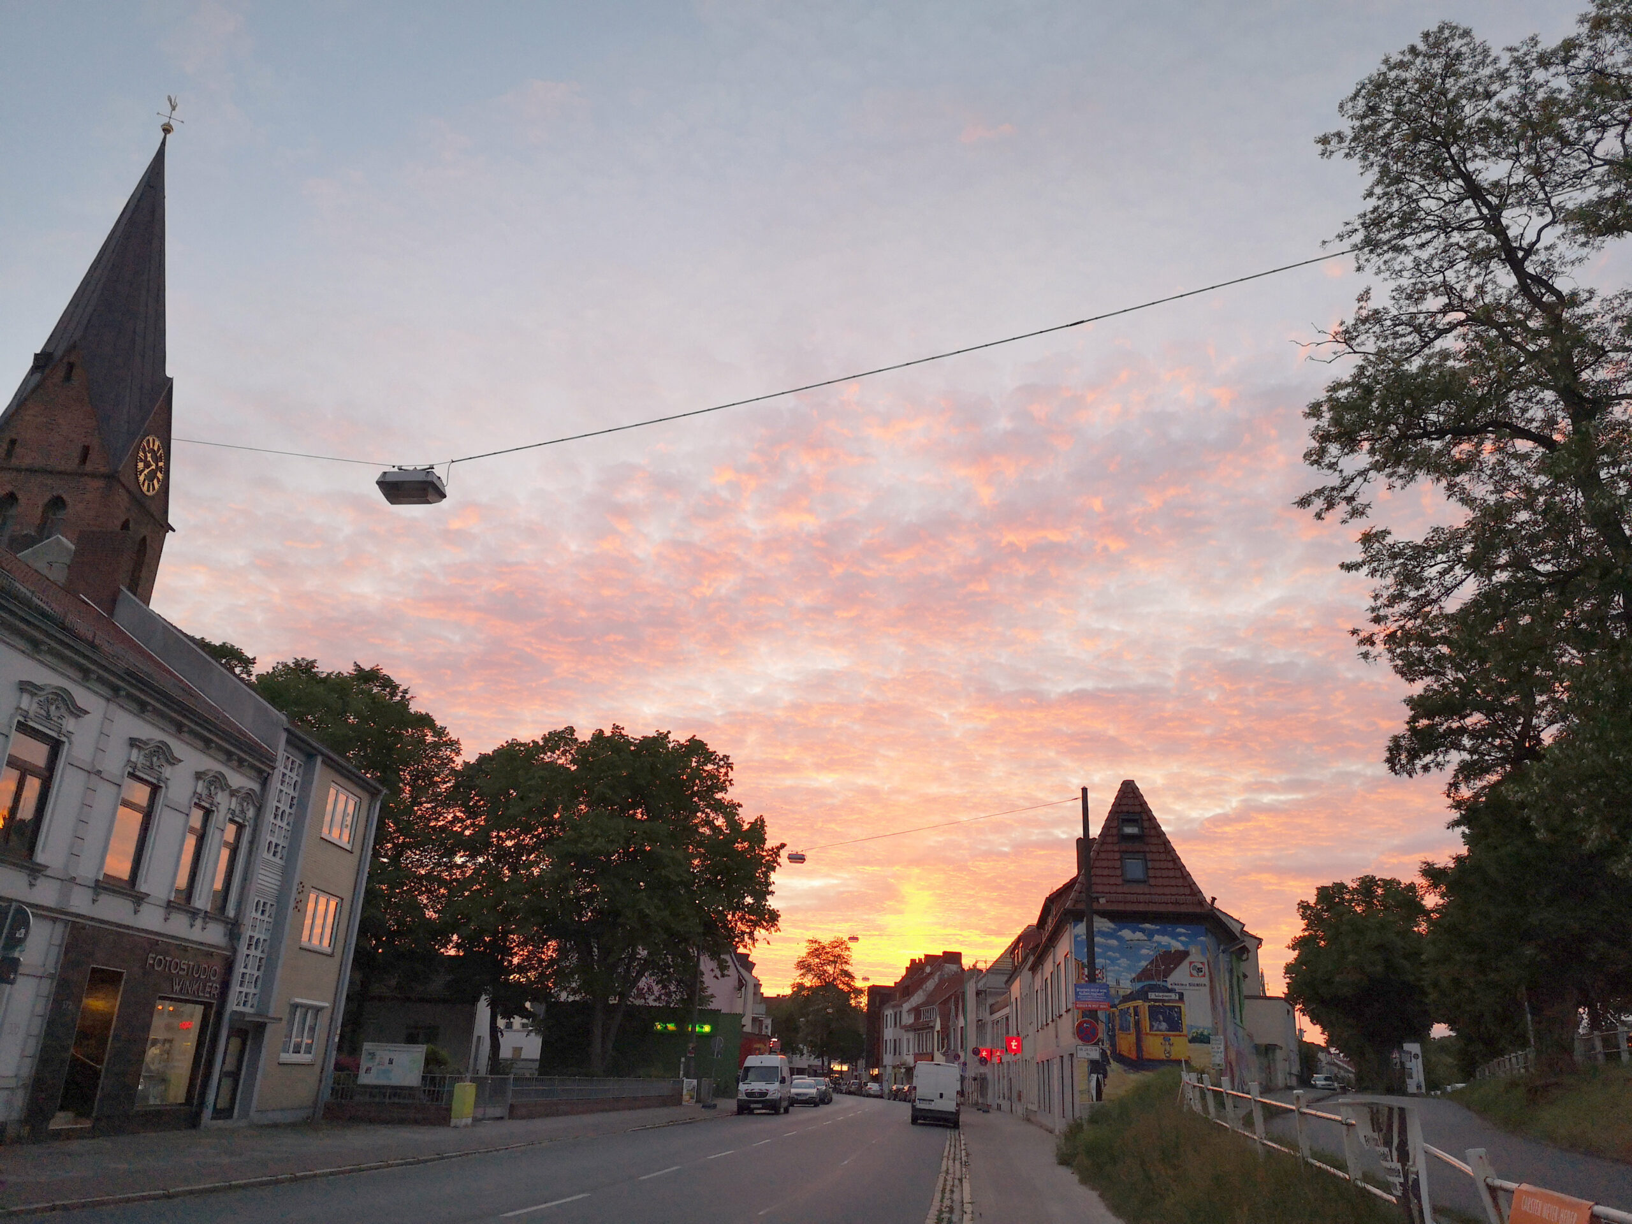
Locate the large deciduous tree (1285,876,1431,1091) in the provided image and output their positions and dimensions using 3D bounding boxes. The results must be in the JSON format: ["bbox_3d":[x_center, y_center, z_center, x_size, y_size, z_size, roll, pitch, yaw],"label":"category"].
[{"bbox_3d":[33.003,22.523,77.546,8.263,12.915,8.263,-5,-22,22],"label":"large deciduous tree"}]

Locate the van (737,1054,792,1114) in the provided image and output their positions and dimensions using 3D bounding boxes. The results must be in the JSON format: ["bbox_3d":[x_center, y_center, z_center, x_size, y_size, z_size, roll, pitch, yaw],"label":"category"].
[{"bbox_3d":[-2.261,22.292,60.180,2.000,2.650,5.700,1,-20,6],"label":"van"}]

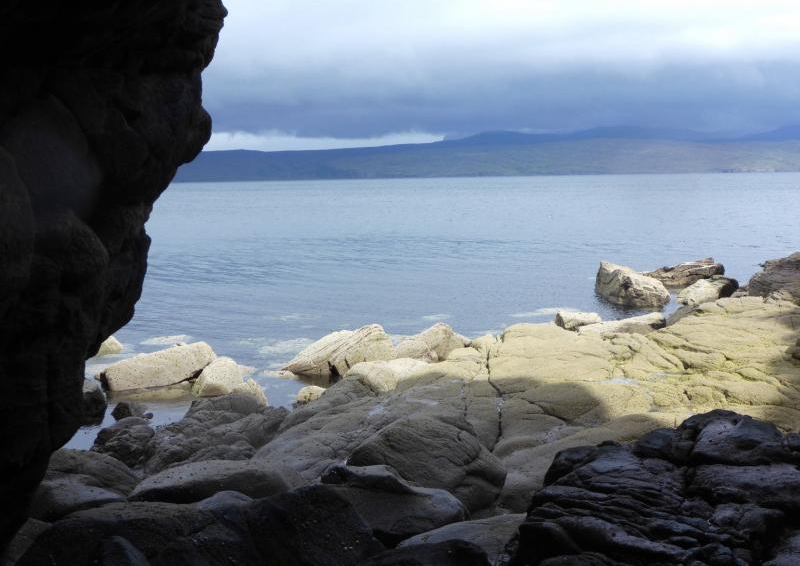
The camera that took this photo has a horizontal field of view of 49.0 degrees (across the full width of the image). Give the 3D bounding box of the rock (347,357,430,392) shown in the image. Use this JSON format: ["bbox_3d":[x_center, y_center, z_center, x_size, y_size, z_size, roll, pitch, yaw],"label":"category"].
[{"bbox_3d":[-0.130,1.110,10.500,0.960,0.320,0.750,-1,7,0],"label":"rock"}]

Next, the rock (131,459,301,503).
[{"bbox_3d":[-1.320,1.455,6.300,1.150,0.280,0.550,-2,7,-8],"label":"rock"}]

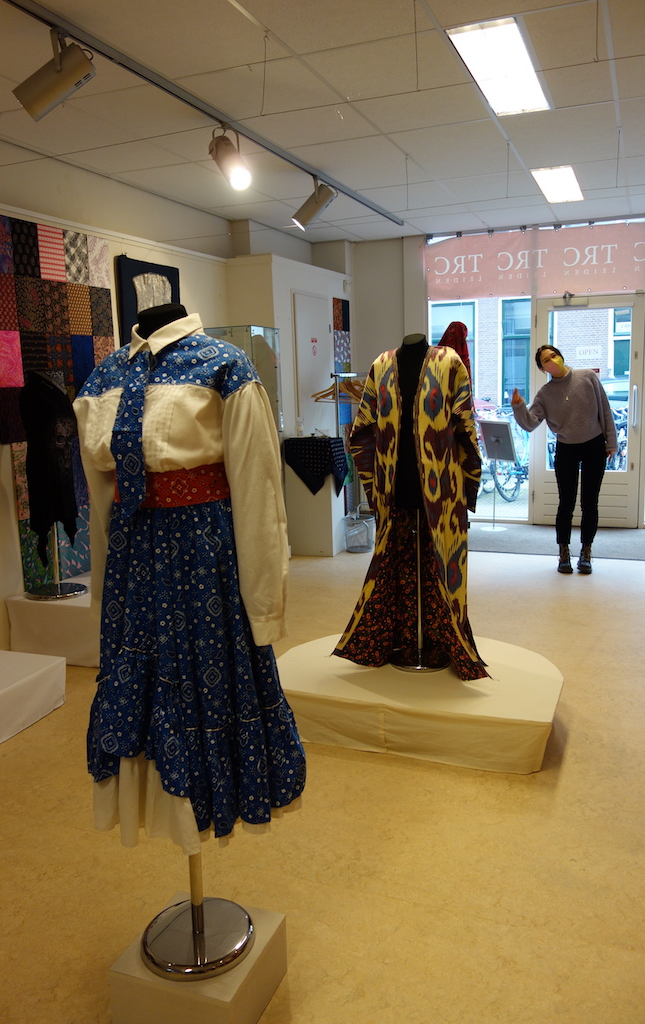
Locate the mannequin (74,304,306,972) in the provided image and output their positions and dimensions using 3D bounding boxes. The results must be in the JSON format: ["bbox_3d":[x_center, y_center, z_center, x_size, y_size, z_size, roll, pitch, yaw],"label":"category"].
[{"bbox_3d":[-0.289,0.280,1.685,0.480,1.390,0.410,2,10,22],"label":"mannequin"}]

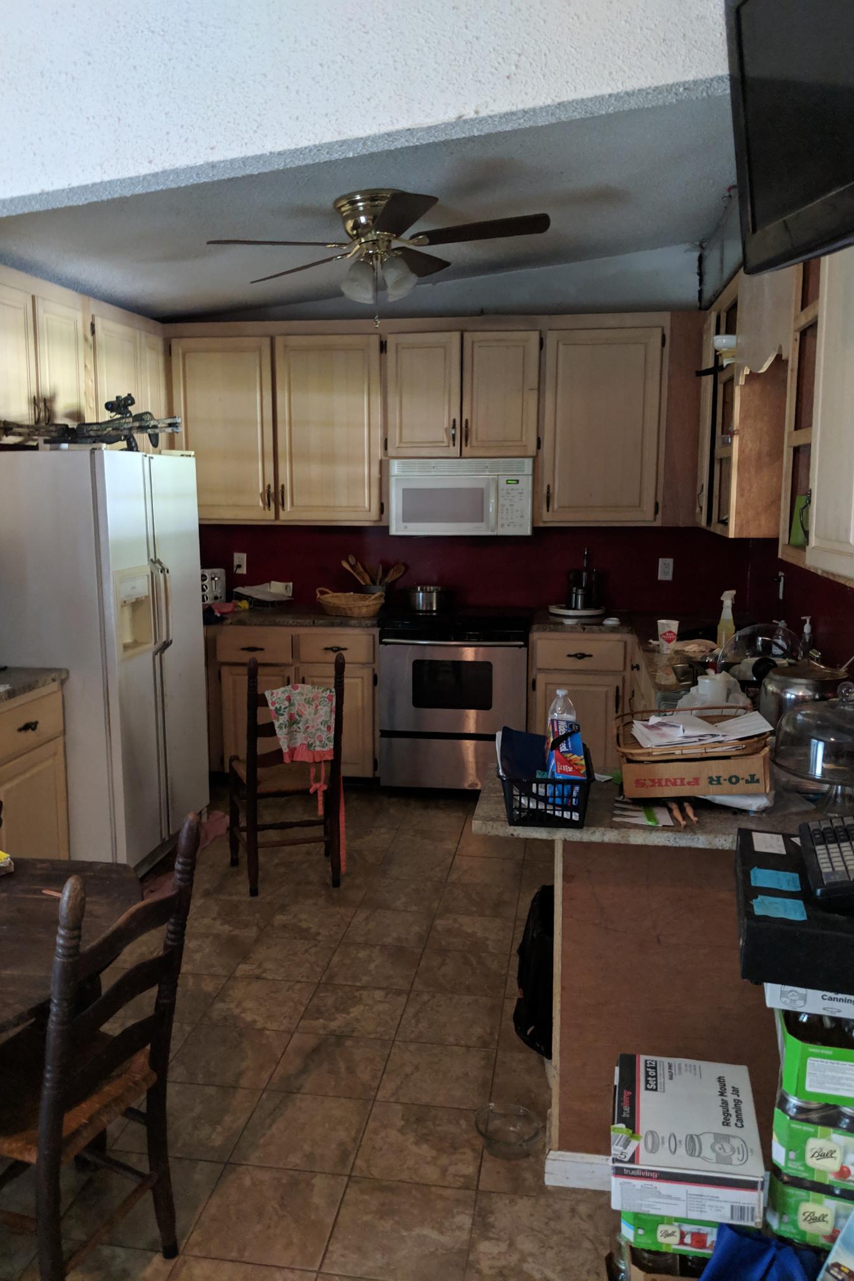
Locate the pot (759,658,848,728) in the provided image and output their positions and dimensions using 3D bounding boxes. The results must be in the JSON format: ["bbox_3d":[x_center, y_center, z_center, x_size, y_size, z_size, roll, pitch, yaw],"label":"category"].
[{"bbox_3d":[1.021,0.175,2.715,0.245,0.198,0.245,1,9,8],"label":"pot"}]

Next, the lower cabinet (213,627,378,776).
[{"bbox_3d":[-0.639,0.273,5.506,0.890,0.800,0.630,1,10,9],"label":"lower cabinet"}]

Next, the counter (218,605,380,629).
[{"bbox_3d":[-0.631,-0.139,5.428,0.890,0.040,0.645,1,10,9],"label":"counter"}]

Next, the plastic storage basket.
[{"bbox_3d":[0.250,0.307,2.124,0.190,0.108,0.288,1,9,5],"label":"plastic storage basket"}]

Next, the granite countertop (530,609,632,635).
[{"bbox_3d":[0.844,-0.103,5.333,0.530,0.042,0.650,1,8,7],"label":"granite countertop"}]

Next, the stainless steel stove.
[{"bbox_3d":[0.178,0.326,5.443,0.757,0.918,0.710,1,9,8],"label":"stainless steel stove"}]

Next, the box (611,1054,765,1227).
[{"bbox_3d":[0.452,0.865,1.752,0.235,0.088,0.302,0,10,13],"label":"box"}]

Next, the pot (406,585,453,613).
[{"bbox_3d":[0.014,-0.226,5.428,0.250,0.120,0.220,1,10,9],"label":"pot"}]

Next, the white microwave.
[{"bbox_3d":[0.204,-0.782,5.443,0.757,0.400,0.400,1,9,8],"label":"white microwave"}]

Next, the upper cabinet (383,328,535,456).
[{"bbox_3d":[0.210,-1.309,5.389,0.790,0.640,0.335,1,9,8],"label":"upper cabinet"}]

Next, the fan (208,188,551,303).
[{"bbox_3d":[-0.178,-1.458,3.751,1.280,0.390,1.280,1,10,9],"label":"fan"}]

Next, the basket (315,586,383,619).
[{"bbox_3d":[-0.409,-0.208,5.312,0.375,0.135,0.280,1,10,9],"label":"basket"}]

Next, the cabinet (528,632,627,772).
[{"bbox_3d":[0.809,0.354,5.395,0.495,0.880,0.610,1,9,8],"label":"cabinet"}]

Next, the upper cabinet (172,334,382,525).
[{"bbox_3d":[-0.771,-1.135,5.444,1.140,0.983,0.325,1,10,9],"label":"upper cabinet"}]

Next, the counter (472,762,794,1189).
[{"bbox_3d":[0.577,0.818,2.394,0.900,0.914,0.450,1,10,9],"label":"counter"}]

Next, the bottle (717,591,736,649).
[{"bbox_3d":[1.254,-0.078,4.196,0.088,0.262,0.068,2,9,14],"label":"bottle"}]

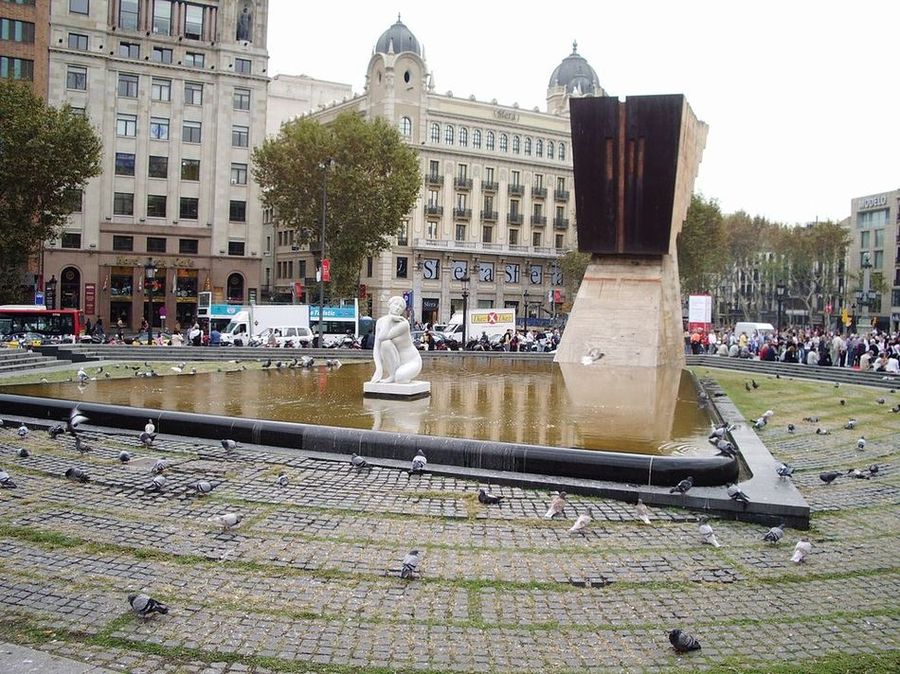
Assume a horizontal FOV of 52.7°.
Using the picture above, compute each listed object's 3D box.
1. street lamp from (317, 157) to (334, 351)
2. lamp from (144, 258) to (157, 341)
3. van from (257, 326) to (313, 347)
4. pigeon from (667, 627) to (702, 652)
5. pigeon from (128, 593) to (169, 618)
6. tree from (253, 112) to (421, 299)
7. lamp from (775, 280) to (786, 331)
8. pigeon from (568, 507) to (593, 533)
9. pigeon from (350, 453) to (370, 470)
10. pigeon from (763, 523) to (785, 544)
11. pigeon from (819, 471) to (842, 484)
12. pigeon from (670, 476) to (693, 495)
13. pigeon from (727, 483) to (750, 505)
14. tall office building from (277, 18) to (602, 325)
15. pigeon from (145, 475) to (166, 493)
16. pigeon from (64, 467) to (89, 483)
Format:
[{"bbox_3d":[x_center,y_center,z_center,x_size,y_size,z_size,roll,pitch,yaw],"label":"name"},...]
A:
[{"bbox_3d":[-6.915,-4.520,50.201,0.950,10.600,0.600,2,2,0],"label":"street lamp"},{"bbox_3d":[-14.885,-1.662,45.085,0.470,4.500,0.470,2,2,0],"label":"lamp"},{"bbox_3d":[-11.716,0.197,64.000,4.400,1.850,1.800,1,3,-30],"label":"van"},{"bbox_3d":[1.801,2.314,6.940,0.265,0.175,0.130,4,3,43],"label":"pigeon"},{"bbox_3d":[-2.236,1.992,6.751,0.285,0.175,0.125,2,2,3],"label":"pigeon"},{"bbox_3d":[-9.440,-9.260,77.000,13.000,19.493,14.000,2,2,0],"label":"tree"},{"bbox_3d":[20.680,-1.256,57.085,0.470,4.500,0.470,2,2,0],"label":"lamp"},{"bbox_3d":[1.482,2.078,10.290,0.300,0.270,0.130,1,3,-32],"label":"pigeon"},{"bbox_3d":[-1.196,1.642,12.065,0.270,0.210,0.130,4,3,34],"label":"pigeon"},{"bbox_3d":[3.427,2.079,9.591,0.265,0.200,0.125,0,3,-37],"label":"pigeon"},{"bbox_3d":[5.734,2.127,13.729,0.320,0.200,0.130,3,2,26],"label":"pigeon"},{"bbox_3d":[2.809,1.809,11.021,0.270,0.220,0.130,1,2,-14],"label":"pigeon"},{"bbox_3d":[3.366,1.818,10.598,0.290,0.175,0.125,4,3,41],"label":"pigeon"},{"bbox_3d":[-1.239,-18.884,125.124,33.000,36.000,33.000,0,3,-33],"label":"tall office building"},{"bbox_3d":[-3.344,1.663,10.362,0.280,0.180,0.130,0,3,-44],"label":"pigeon"},{"bbox_3d":[-4.932,1.834,12.014,0.300,0.190,0.130,2,2,-5],"label":"pigeon"}]

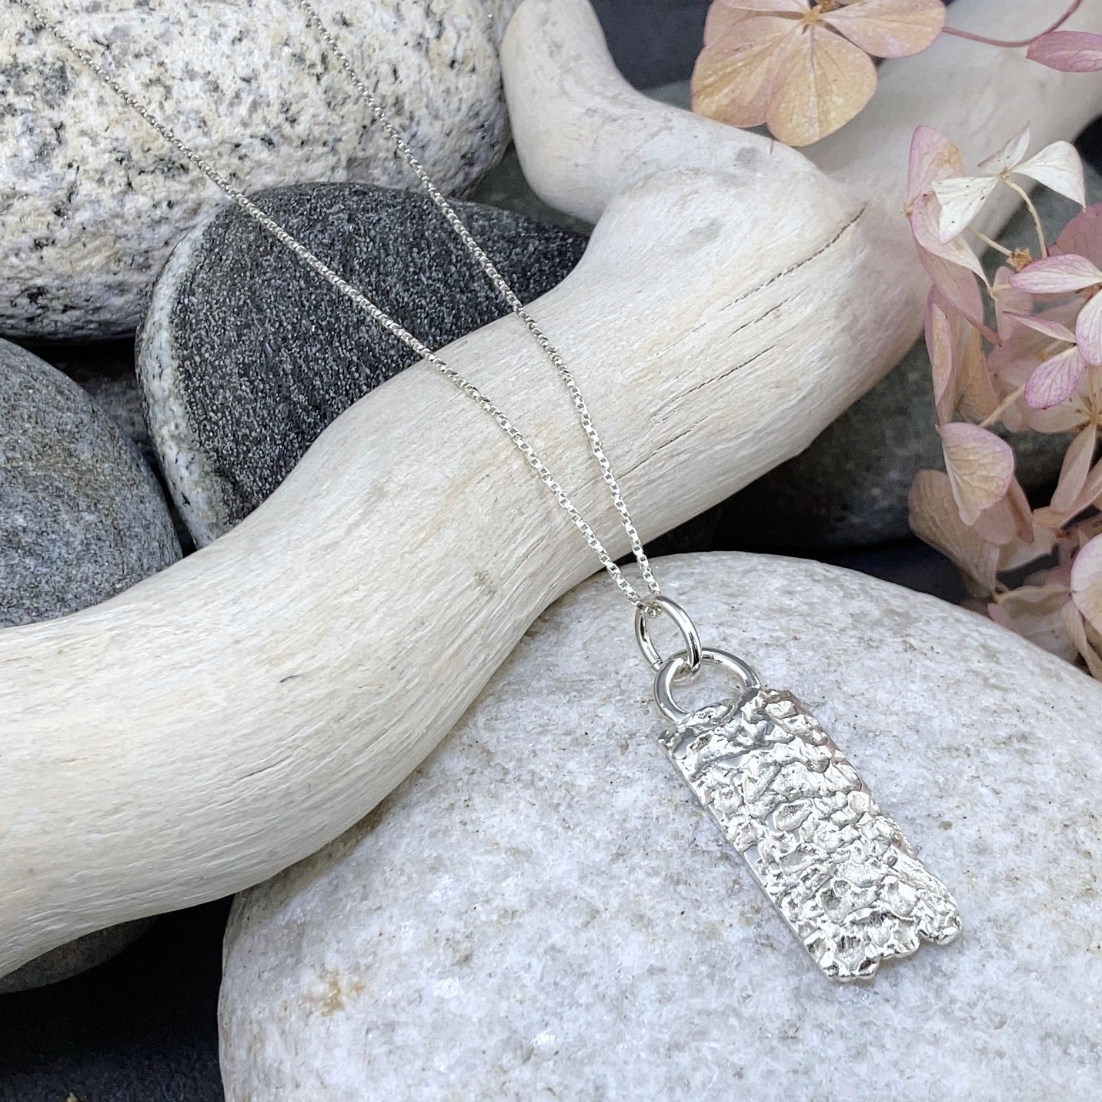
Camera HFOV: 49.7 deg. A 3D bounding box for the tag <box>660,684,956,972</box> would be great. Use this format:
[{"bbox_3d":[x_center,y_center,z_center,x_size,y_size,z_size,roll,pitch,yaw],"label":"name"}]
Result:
[{"bbox_3d":[0.023,0.025,0.108,0.014,0.002,0.027,-17,48,-19],"label":"tag"}]

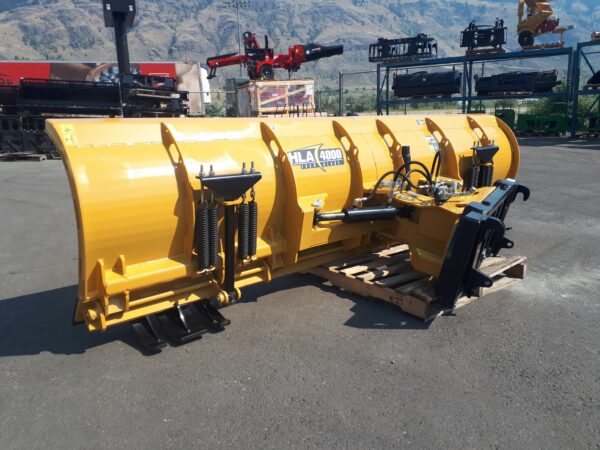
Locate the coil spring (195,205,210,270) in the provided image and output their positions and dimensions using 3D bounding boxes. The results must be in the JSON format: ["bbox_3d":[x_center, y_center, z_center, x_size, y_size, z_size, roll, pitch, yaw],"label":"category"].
[{"bbox_3d":[-0.527,0.068,2.557,0.055,0.350,0.055,-12,20,-40],"label":"coil spring"}]

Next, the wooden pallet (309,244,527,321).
[{"bbox_3d":[0.747,0.276,3.175,1.030,0.136,1.133,-10,15,-35],"label":"wooden pallet"}]

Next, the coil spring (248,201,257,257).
[{"bbox_3d":[-0.281,0.021,2.766,0.055,0.350,0.055,1,15,0],"label":"coil spring"}]

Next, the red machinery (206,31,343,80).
[{"bbox_3d":[-0.934,-5.941,16.500,4.700,1.500,1.500,4,13,22],"label":"red machinery"}]

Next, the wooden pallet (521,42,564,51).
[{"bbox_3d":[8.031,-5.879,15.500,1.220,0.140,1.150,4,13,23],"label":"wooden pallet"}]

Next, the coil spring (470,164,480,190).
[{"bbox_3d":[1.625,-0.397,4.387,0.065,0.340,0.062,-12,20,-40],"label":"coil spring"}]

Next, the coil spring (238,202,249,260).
[{"bbox_3d":[-0.329,0.035,2.726,0.055,0.350,0.055,1,15,0],"label":"coil spring"}]

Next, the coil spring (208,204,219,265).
[{"bbox_3d":[-0.480,0.058,2.597,0.055,0.350,0.055,1,15,0],"label":"coil spring"}]

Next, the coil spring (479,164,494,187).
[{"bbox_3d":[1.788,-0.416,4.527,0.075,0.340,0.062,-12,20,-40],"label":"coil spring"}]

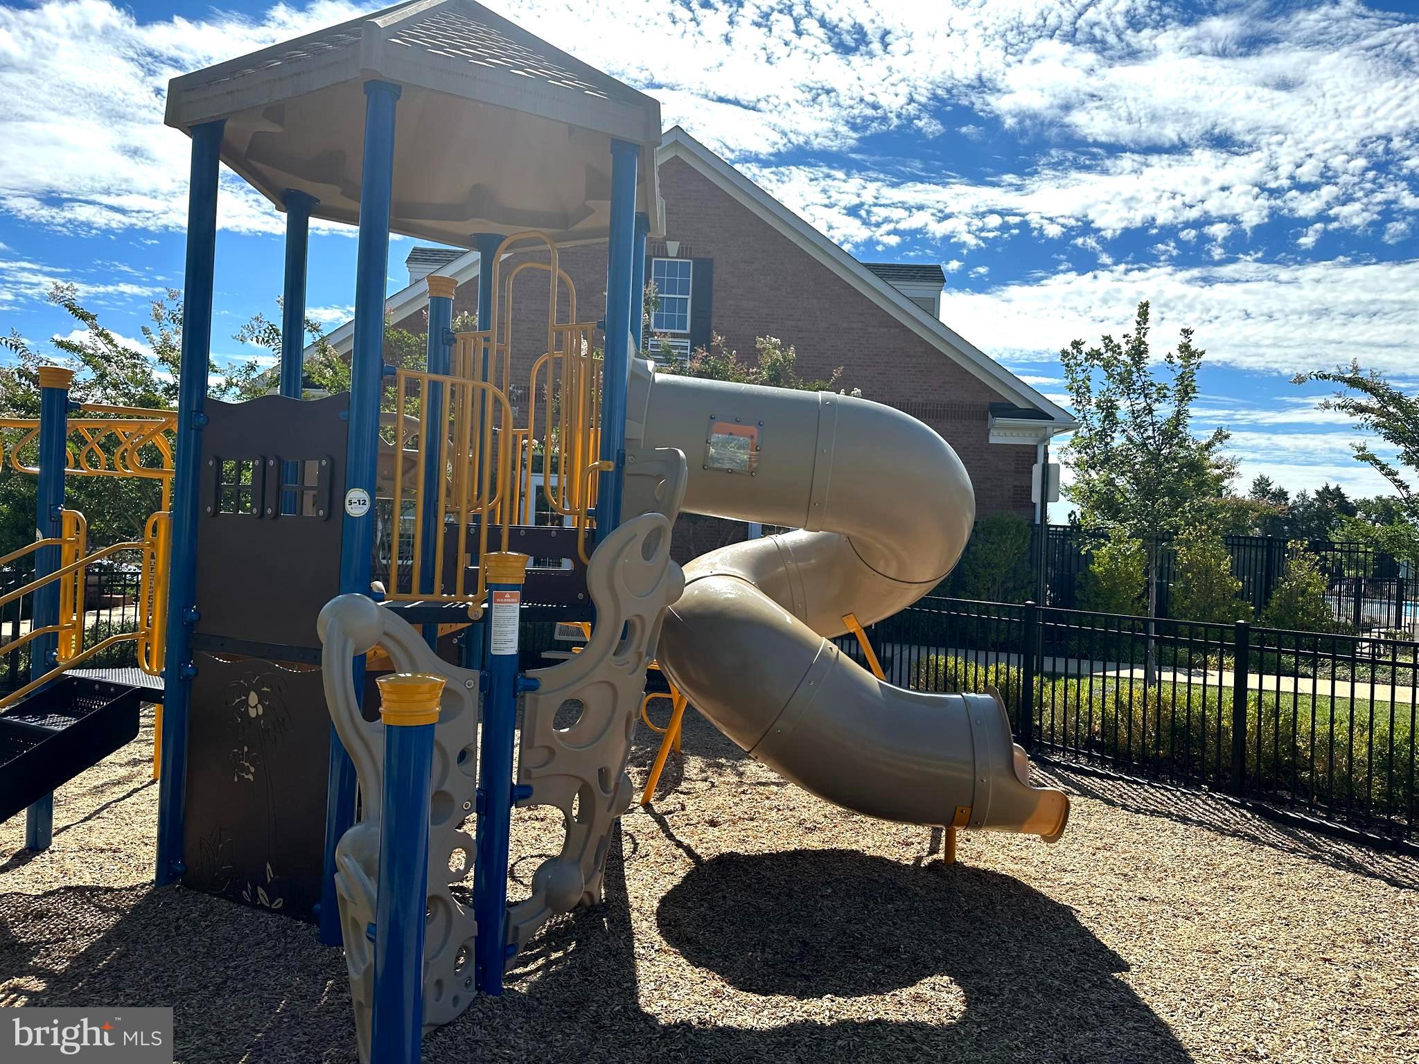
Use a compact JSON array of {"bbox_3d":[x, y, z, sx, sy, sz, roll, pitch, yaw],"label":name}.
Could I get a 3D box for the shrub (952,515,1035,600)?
[{"bbox_3d":[4.865,0.771,16.898,1.450,2.206,1.400,2,0,0],"label":"shrub"}]

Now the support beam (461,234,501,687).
[{"bbox_3d":[-1.582,-0.194,6.721,0.140,3.677,0.140,2,0,0],"label":"support beam"}]

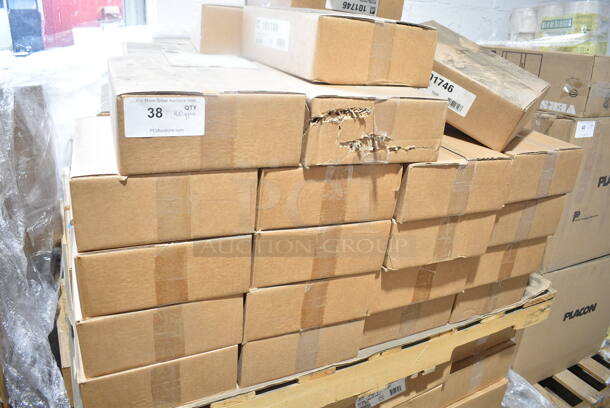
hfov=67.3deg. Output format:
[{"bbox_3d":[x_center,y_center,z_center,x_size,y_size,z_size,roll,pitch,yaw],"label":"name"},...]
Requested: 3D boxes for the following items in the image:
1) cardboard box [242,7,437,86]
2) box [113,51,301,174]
[{"bbox_3d":[0.053,-0.352,1.008,0.263,0.110,0.374,-7,26,-27],"label":"cardboard box"},{"bbox_3d":[-0.224,-0.195,0.902,0.277,0.122,0.471,-4,24,-23],"label":"box"}]

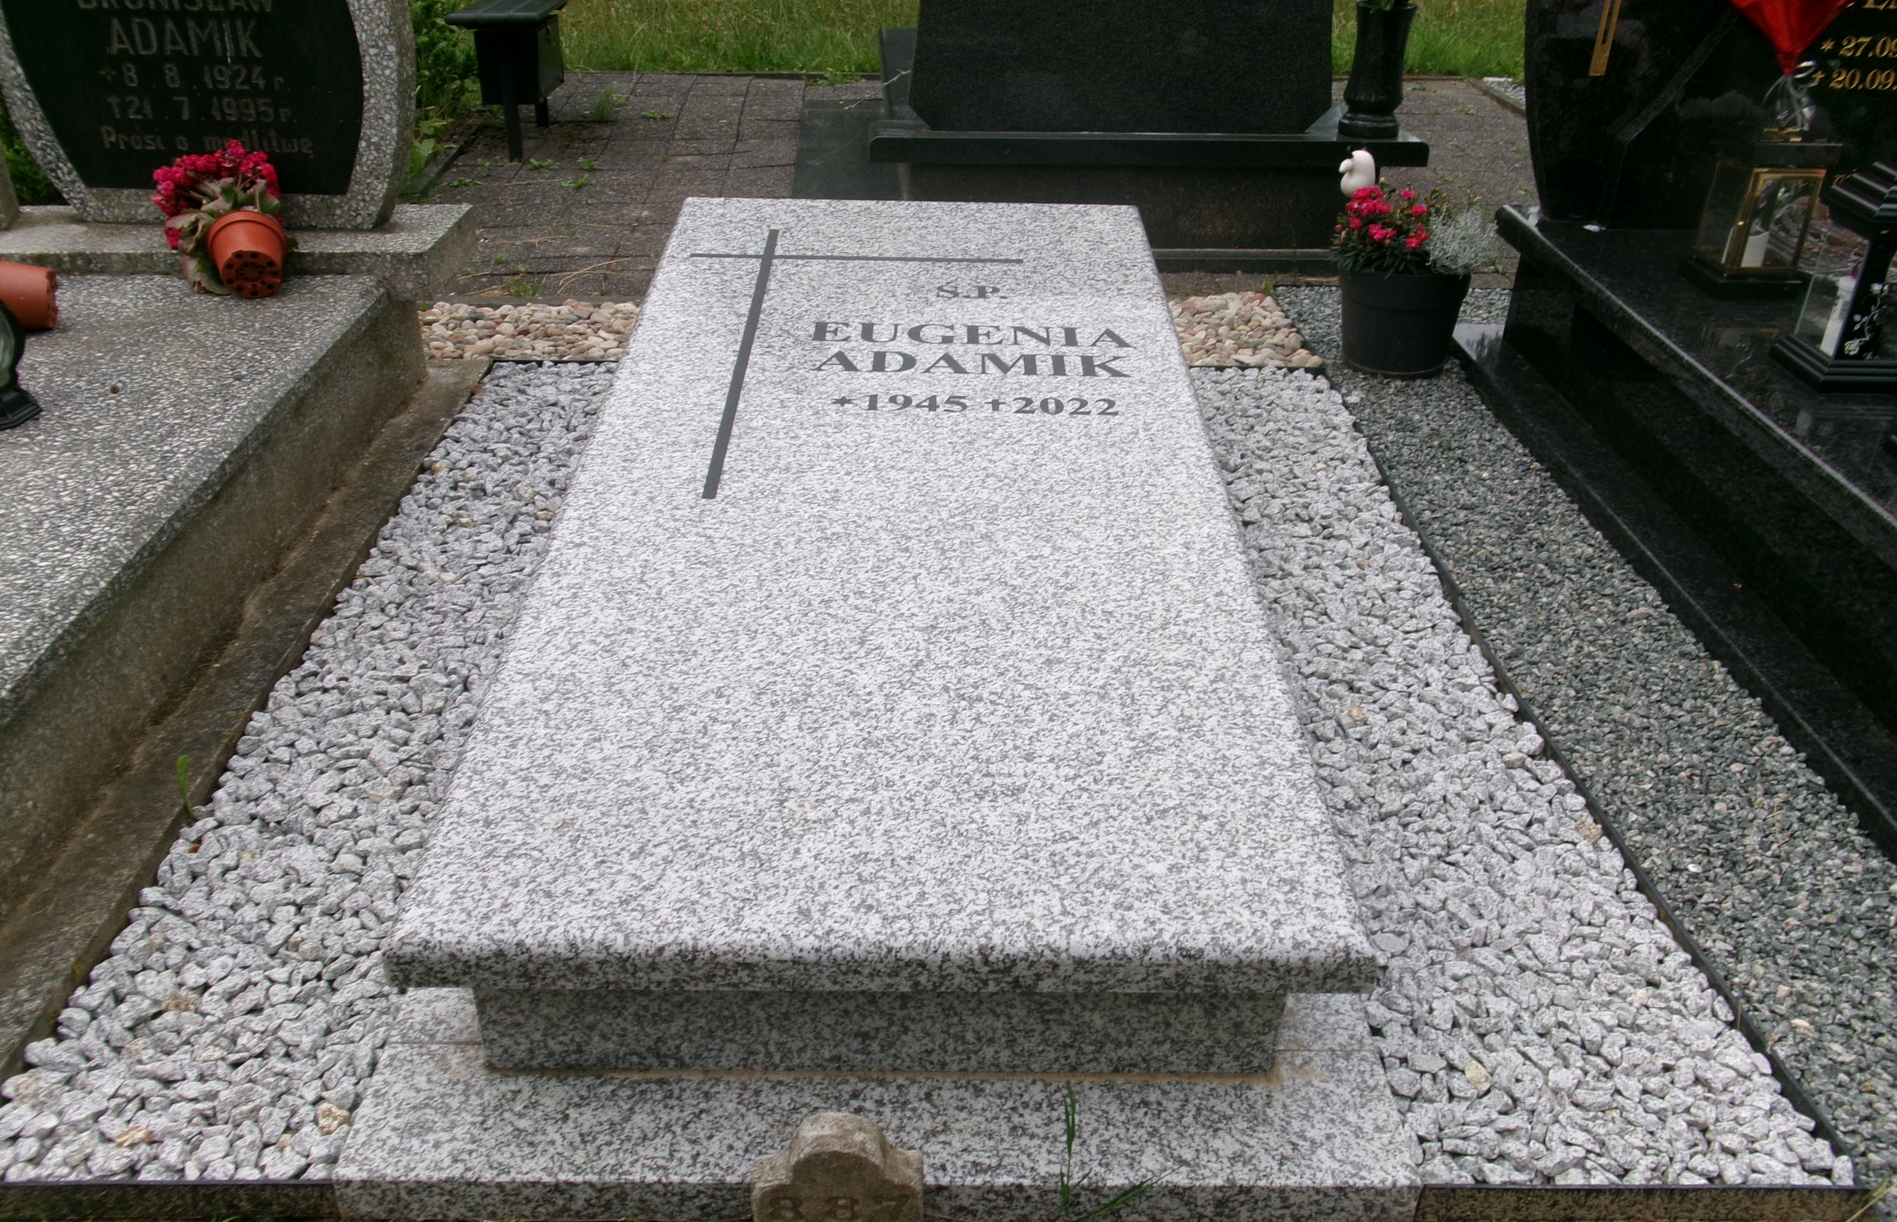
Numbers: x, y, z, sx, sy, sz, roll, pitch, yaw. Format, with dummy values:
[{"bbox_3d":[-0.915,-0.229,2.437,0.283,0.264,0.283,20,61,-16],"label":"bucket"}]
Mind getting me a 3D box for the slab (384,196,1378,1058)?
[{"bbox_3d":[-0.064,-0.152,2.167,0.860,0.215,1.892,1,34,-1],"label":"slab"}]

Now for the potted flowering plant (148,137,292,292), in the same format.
[{"bbox_3d":[-1.325,-0.719,2.807,0.225,0.210,0.250,-7,59,-14],"label":"potted flowering plant"}]

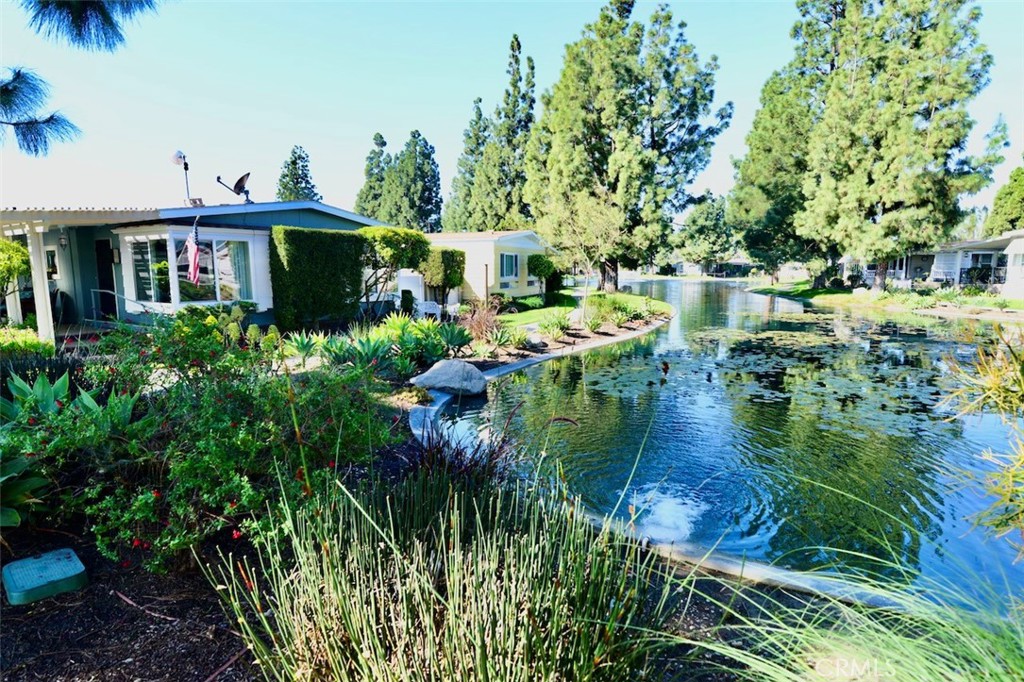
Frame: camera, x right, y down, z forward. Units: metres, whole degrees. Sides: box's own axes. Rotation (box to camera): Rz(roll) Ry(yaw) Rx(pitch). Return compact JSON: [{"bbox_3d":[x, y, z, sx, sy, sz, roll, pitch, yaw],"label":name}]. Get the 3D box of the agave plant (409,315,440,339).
[{"bbox_3d":[-1.848,-0.165,12.104,0.660,0.650,0.660,0,8,0],"label":"agave plant"}]

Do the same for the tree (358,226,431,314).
[{"bbox_3d":[-3.124,-1.669,15.118,1.950,2.750,1.950,0,8,0],"label":"tree"}]

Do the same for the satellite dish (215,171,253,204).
[{"bbox_3d":[-6.266,-3.455,12.842,0.720,0.750,0.620,-1,8,-5],"label":"satellite dish"}]

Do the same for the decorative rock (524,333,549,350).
[{"bbox_3d":[0.487,0.010,11.313,0.430,0.270,0.380,0,8,0],"label":"decorative rock"}]

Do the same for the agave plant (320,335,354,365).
[{"bbox_3d":[-3.185,0.125,10.369,0.640,0.580,0.640,0,8,0],"label":"agave plant"}]

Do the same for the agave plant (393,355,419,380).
[{"bbox_3d":[-1.514,0.384,8.084,0.340,0.350,0.340,0,8,0],"label":"agave plant"}]

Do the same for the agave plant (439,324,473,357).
[{"bbox_3d":[-1.013,-0.027,10.197,0.580,0.570,0.570,0,8,0],"label":"agave plant"}]

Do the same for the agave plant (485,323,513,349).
[{"bbox_3d":[-0.291,-0.122,12.224,0.580,0.530,0.580,0,8,0],"label":"agave plant"}]

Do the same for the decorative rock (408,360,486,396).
[{"bbox_3d":[-0.851,0.497,7.747,0.980,0.420,0.600,-1,8,-6],"label":"decorative rock"}]

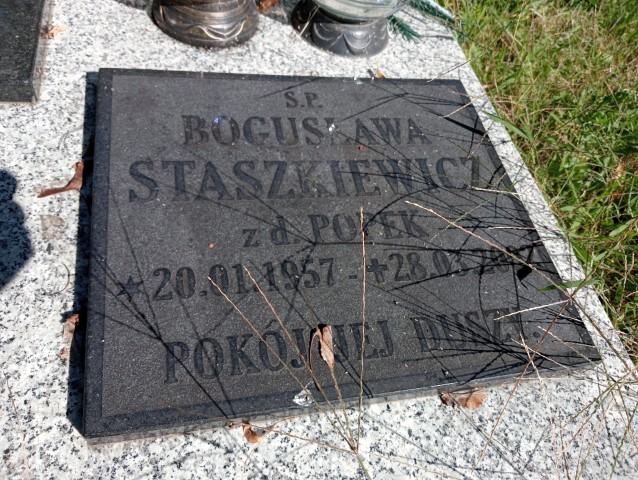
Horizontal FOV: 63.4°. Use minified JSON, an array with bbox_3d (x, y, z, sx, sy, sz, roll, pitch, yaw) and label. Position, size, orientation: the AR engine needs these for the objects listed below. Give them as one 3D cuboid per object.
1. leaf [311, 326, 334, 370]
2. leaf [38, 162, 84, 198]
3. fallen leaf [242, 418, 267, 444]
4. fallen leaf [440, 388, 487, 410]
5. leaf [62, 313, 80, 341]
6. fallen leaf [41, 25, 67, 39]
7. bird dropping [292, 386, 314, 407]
[{"bbox_3d":[0.001,0.079,0.385,0.018,0.008,0.032,3,56,-12],"label":"leaf"},{"bbox_3d":[-0.221,-0.051,0.440,0.039,0.012,0.023,-24,65,-27],"label":"leaf"},{"bbox_3d":[-0.047,0.132,0.360,0.019,0.012,0.011,34,56,10],"label":"fallen leaf"},{"bbox_3d":[0.113,0.124,0.405,0.035,0.012,0.014,-6,58,-18],"label":"fallen leaf"},{"bbox_3d":[-0.180,0.064,0.374,0.010,0.010,0.020,-5,58,-17],"label":"leaf"},{"bbox_3d":[-0.277,-0.218,0.541,0.011,0.008,0.020,34,56,10],"label":"fallen leaf"},{"bbox_3d":[-0.010,0.117,0.381,0.015,0.005,0.011,-32,69,-30],"label":"bird dropping"}]

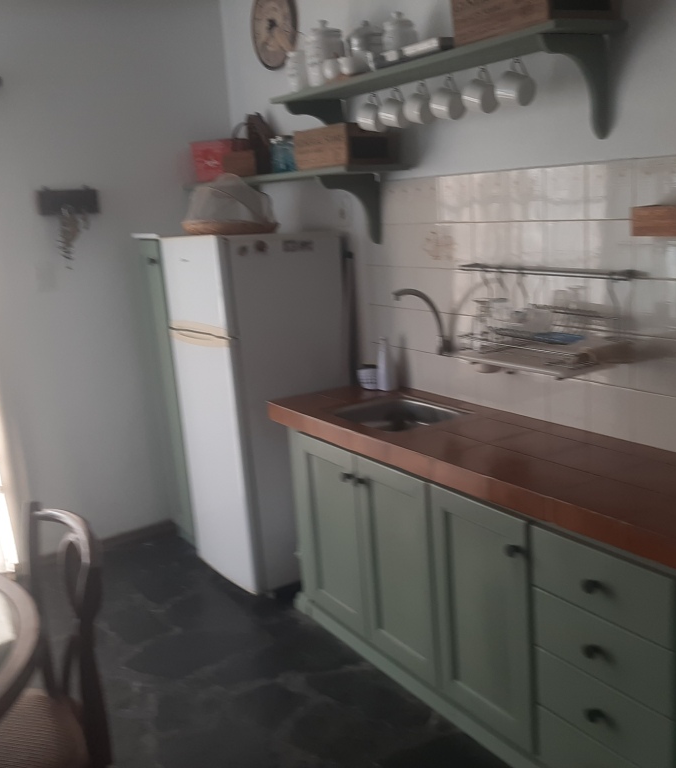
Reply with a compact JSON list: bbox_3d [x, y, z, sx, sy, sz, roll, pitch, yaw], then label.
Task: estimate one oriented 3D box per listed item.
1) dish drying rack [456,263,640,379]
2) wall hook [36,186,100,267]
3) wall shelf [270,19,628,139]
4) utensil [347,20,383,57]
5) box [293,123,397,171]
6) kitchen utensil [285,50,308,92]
[{"bbox_3d":[0.556,-0.206,2.308,0.225,0.274,0.637,-14,16,-33],"label":"dish drying rack"},{"bbox_3d":[-1.158,-0.684,3.348,0.271,0.335,0.050,-13,16,-34],"label":"wall hook"},{"bbox_3d":[0.258,-0.864,2.455,0.298,0.275,1.296,-13,16,-34],"label":"wall shelf"},{"bbox_3d":[0.092,-1.152,2.659,0.122,0.187,0.128,-4,14,1],"label":"utensil"},{"bbox_3d":[0.028,-0.844,2.754,0.225,0.139,0.309,-13,16,-34],"label":"box"},{"bbox_3d":[-0.140,-1.125,2.775,0.070,0.140,0.070,-13,16,-34],"label":"kitchen utensil"}]

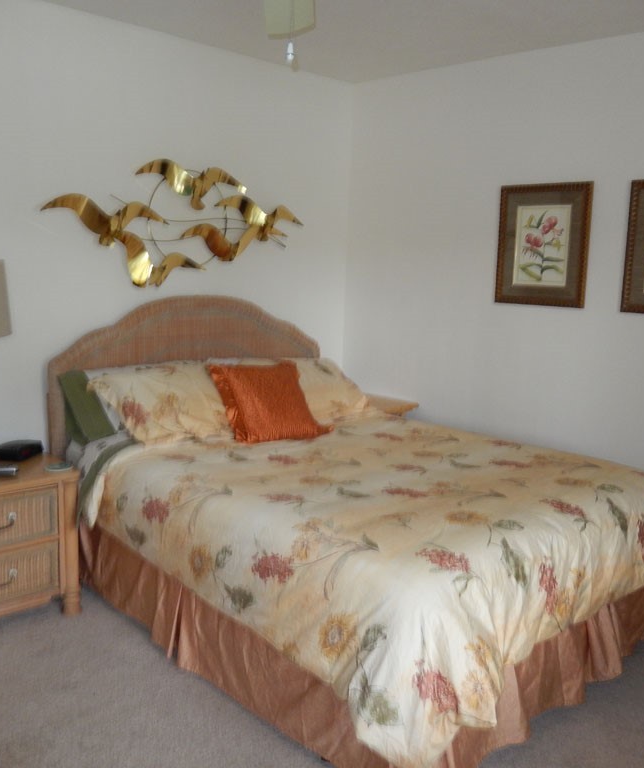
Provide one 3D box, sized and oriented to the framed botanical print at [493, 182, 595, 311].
[{"bbox_3d":[1.073,-0.670,3.582,0.473,0.575,0.030,11,13,43],"label":"framed botanical print"}]

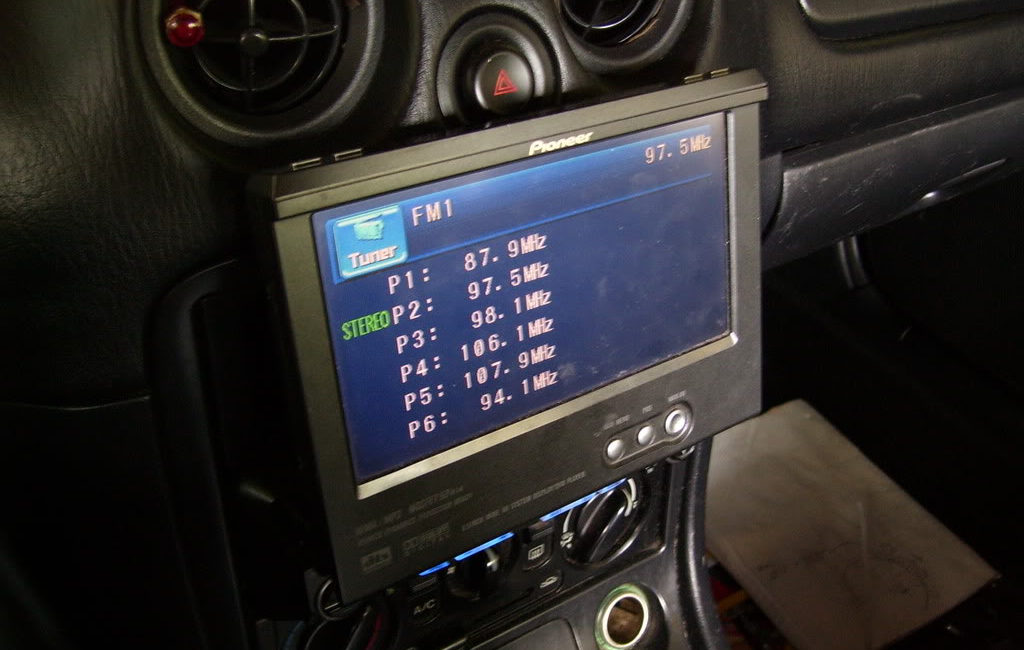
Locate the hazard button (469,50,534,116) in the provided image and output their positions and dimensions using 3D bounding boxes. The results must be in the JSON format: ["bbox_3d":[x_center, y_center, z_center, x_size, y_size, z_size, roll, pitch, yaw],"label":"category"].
[{"bbox_3d":[-0.003,-0.076,0.335,0.019,0.019,0.011,-19,21,-31],"label":"hazard button"}]

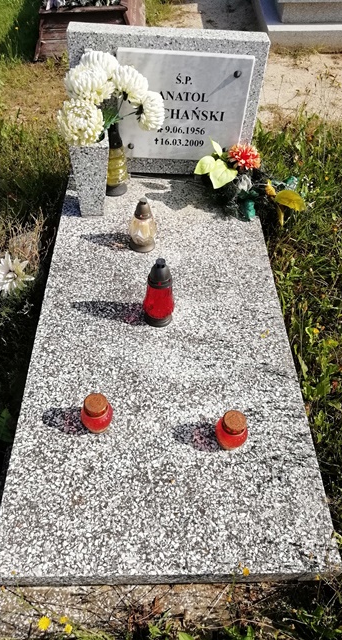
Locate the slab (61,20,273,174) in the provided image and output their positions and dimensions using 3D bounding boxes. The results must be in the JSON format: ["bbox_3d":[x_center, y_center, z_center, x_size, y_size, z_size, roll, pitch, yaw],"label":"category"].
[{"bbox_3d":[-0.018,-0.825,1.877,0.706,0.529,0.093,1,49,-3],"label":"slab"}]

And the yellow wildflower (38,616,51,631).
[{"bbox_3d":[-0.270,0.646,1.026,0.027,0.014,0.027,1,49,-3],"label":"yellow wildflower"}]

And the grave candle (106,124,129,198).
[{"bbox_3d":[-0.213,-0.623,1.846,0.093,0.282,0.093,1,49,-3],"label":"grave candle"}]

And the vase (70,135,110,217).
[{"bbox_3d":[-0.285,-0.522,1.744,0.130,0.294,0.129,1,49,-3],"label":"vase"}]

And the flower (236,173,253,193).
[{"bbox_3d":[0.278,-0.521,1.820,0.058,0.065,0.055,1,12,-3],"label":"flower"}]

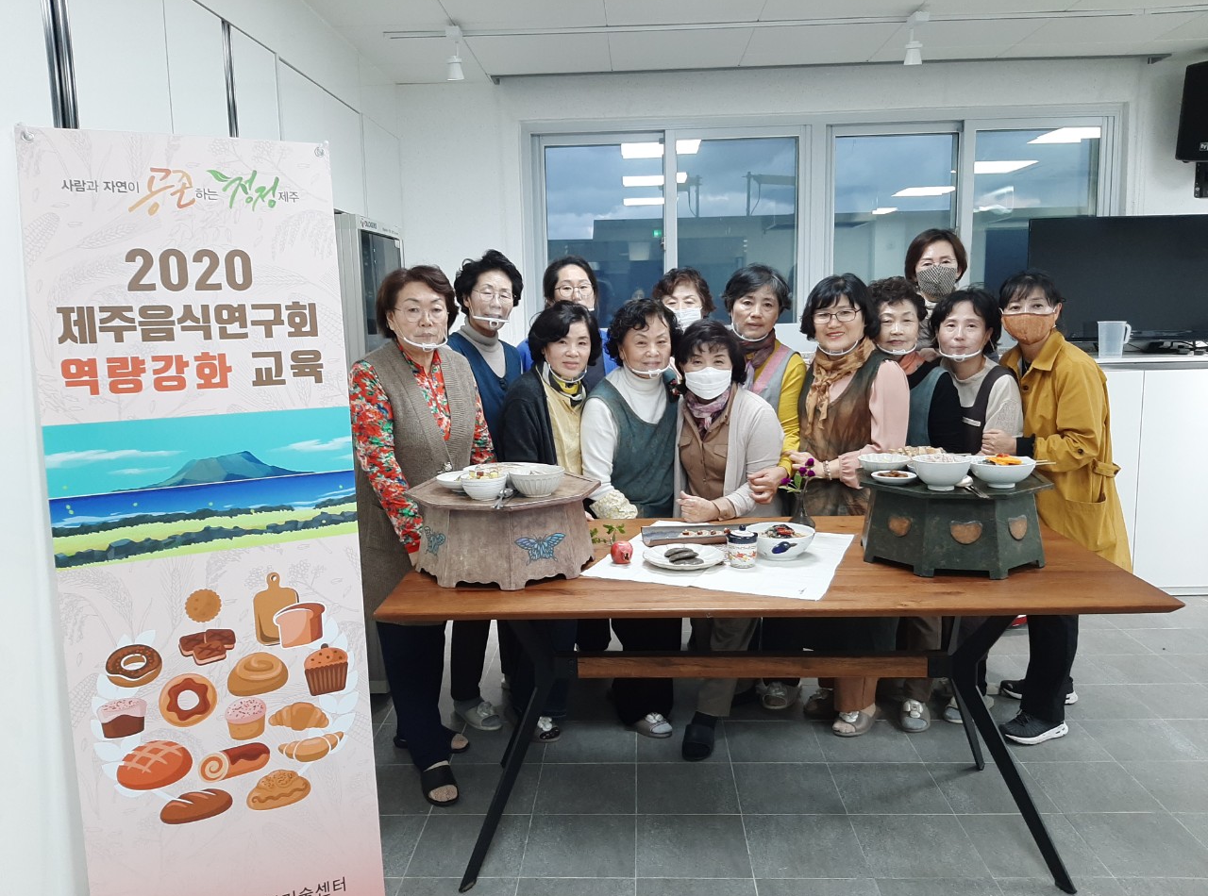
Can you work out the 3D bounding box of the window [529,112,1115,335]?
[{"bbox_3d":[1.084,-1.109,4.609,2.960,1.150,0.160,-1,8,3],"label":"window"}]

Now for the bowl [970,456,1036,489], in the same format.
[{"bbox_3d":[0.977,0.060,2.224,0.148,0.064,0.148,-1,8,3],"label":"bowl"}]

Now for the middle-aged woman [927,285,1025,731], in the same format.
[{"bbox_3d":[1.206,0.225,2.967,0.450,1.480,0.440,2,9,23],"label":"middle-aged woman"}]

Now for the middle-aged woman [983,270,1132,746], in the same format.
[{"bbox_3d":[1.423,0.200,2.922,0.490,1.530,0.480,6,11,44],"label":"middle-aged woman"}]

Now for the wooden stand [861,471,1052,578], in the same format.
[{"bbox_3d":[0.920,0.185,2.429,0.465,0.212,0.465,0,8,12],"label":"wooden stand"}]

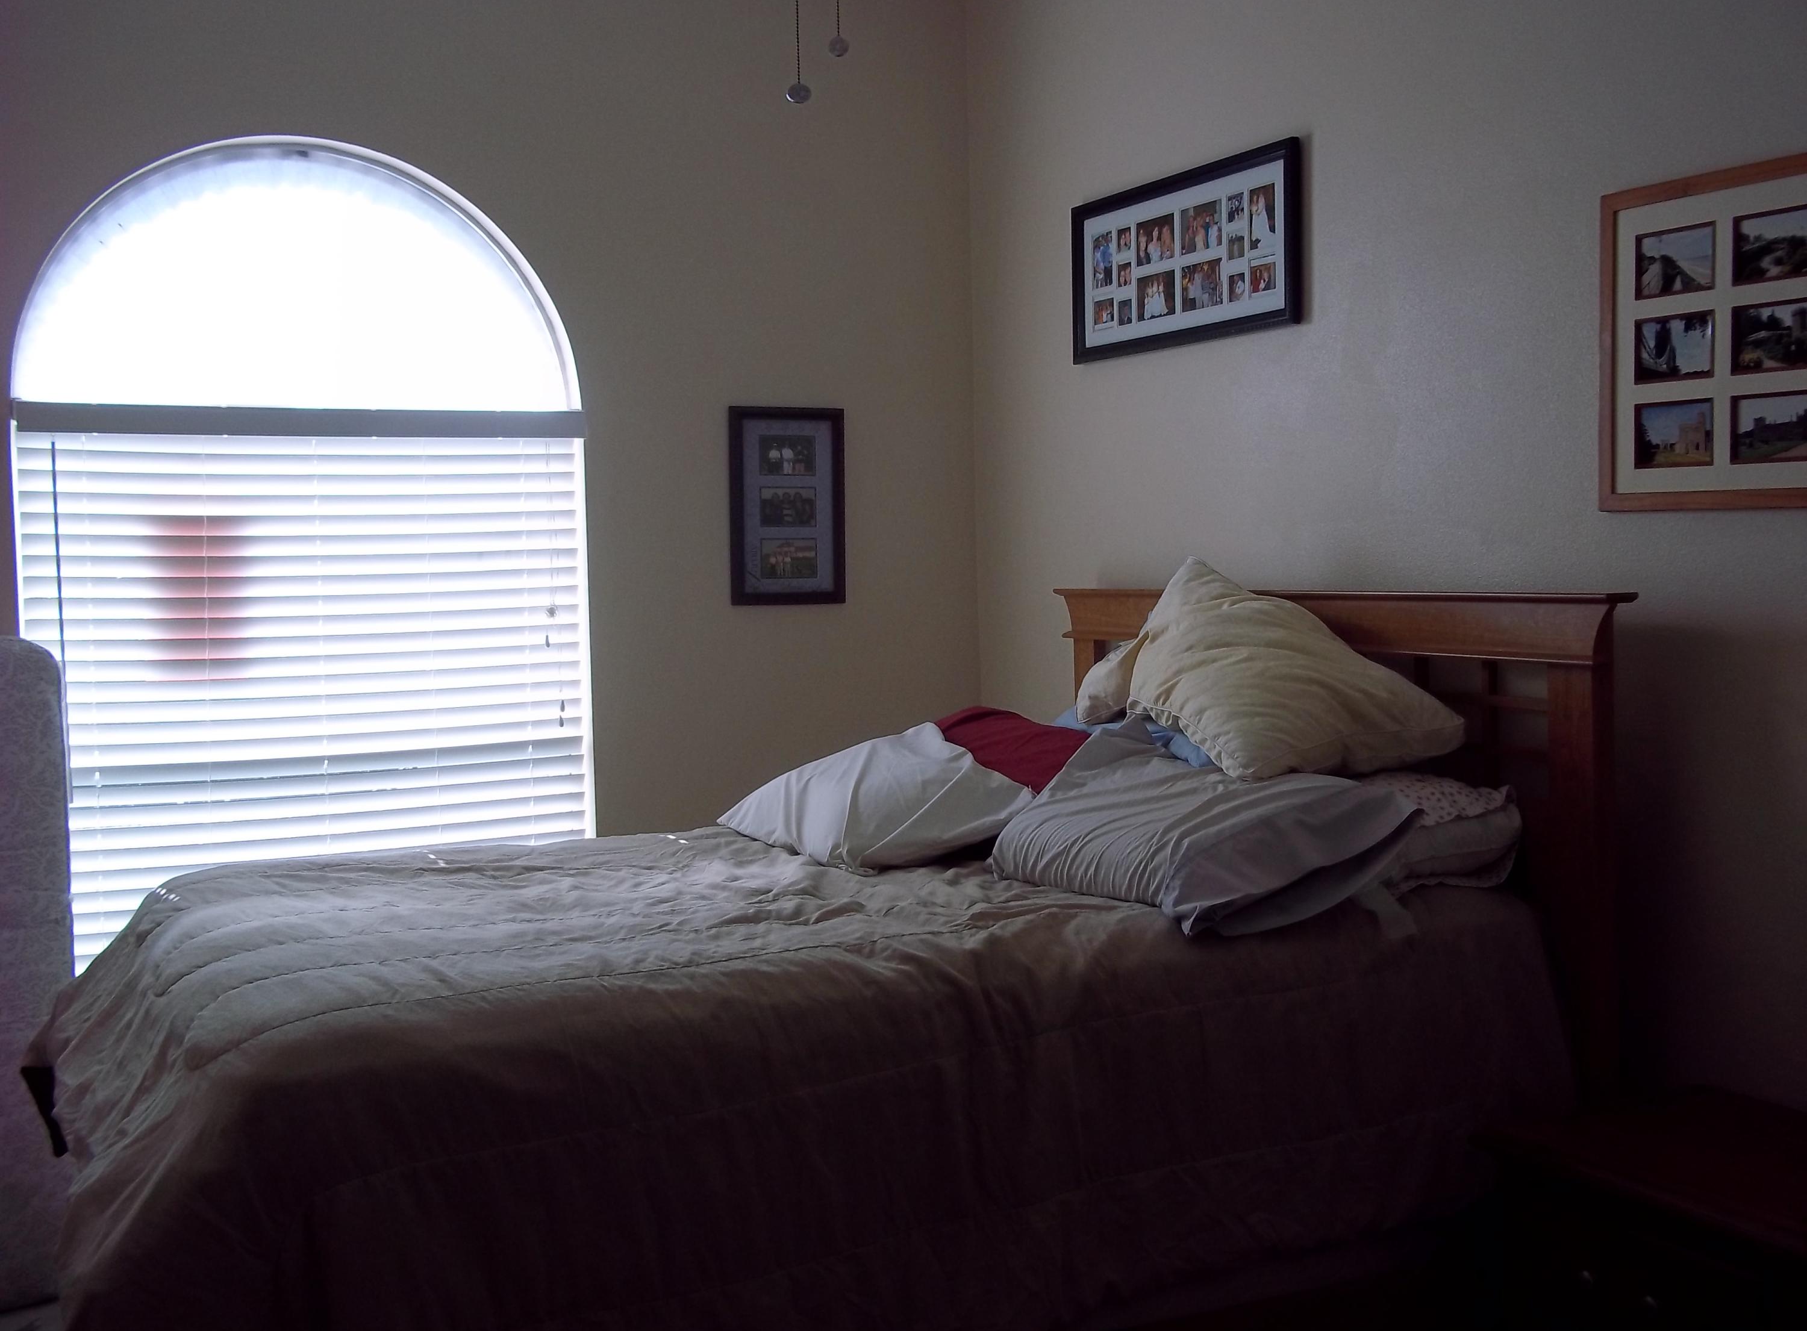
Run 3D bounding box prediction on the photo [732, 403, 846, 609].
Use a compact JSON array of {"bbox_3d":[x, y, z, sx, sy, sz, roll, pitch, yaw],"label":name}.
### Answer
[{"bbox_3d":[-0.283,-0.388,4.590,0.306,0.477,0.025,-3,4,-28],"label":"photo"}]

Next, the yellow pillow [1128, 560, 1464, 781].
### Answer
[{"bbox_3d":[0.614,0.028,3.242,0.450,0.170,0.600,-16,31,-25],"label":"yellow pillow"}]

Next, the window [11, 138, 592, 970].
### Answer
[{"bbox_3d":[-1.274,-0.210,4.112,1.200,1.850,0.100,-3,4,-28],"label":"window"}]

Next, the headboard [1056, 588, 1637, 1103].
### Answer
[{"bbox_3d":[0.766,0.519,3.683,0.080,1.320,1.600,-3,4,-28],"label":"headboard"}]

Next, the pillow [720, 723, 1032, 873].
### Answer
[{"bbox_3d":[-0.034,0.239,3.346,0.440,0.170,0.620,-17,12,-18],"label":"pillow"}]

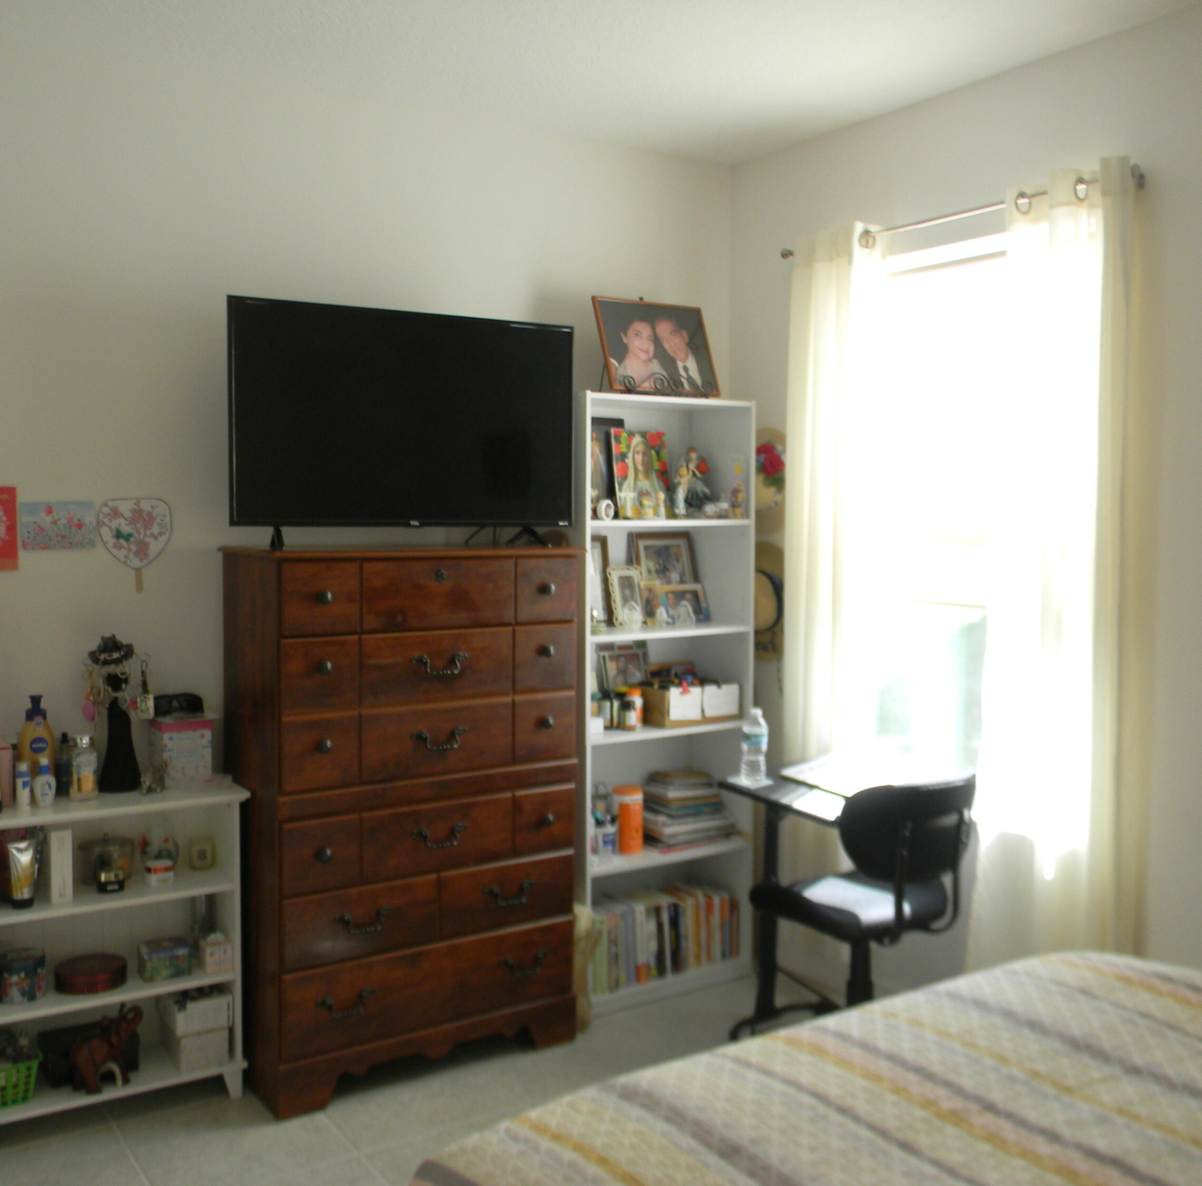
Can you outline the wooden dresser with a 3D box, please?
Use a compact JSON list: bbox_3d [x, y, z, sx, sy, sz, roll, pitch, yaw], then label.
[{"bbox_3d":[-0.518,0.553,3.403,0.858,1.355,0.460,-2,6,-32],"label":"wooden dresser"}]

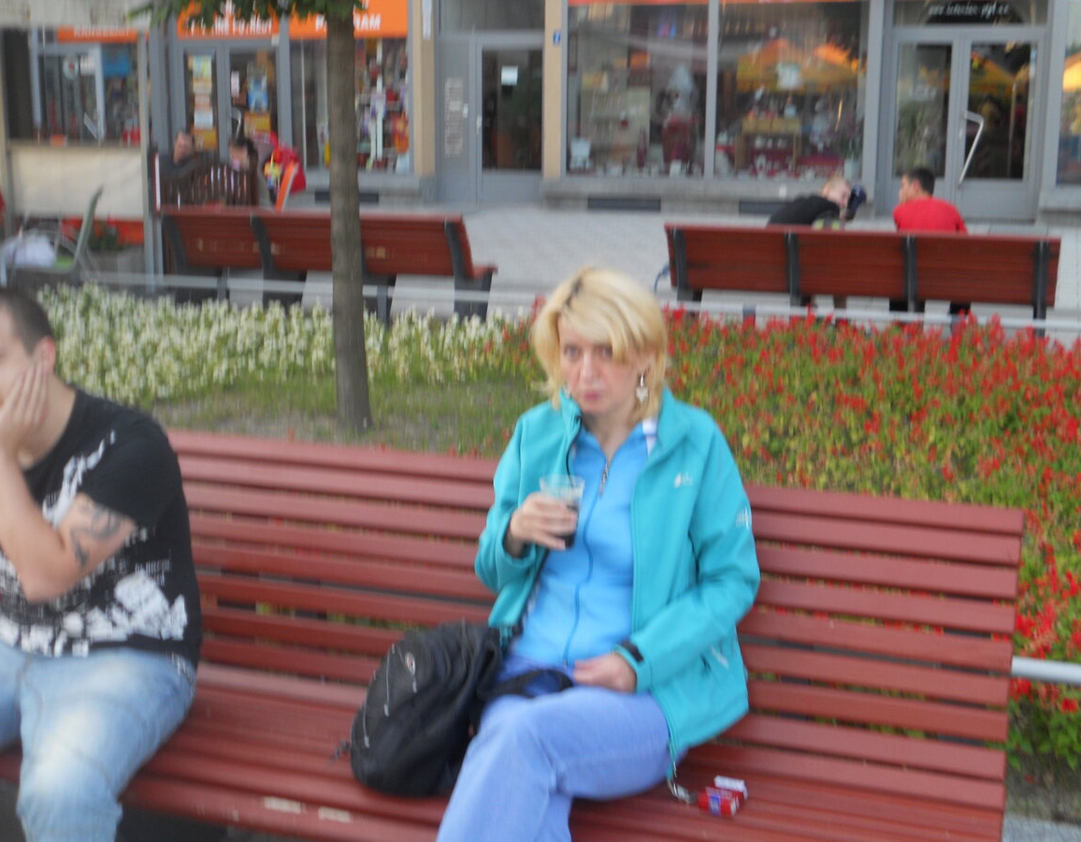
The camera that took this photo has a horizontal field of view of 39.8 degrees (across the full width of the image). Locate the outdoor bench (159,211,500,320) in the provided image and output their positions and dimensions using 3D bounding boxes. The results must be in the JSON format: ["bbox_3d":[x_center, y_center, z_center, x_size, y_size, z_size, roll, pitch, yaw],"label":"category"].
[{"bbox_3d":[-1.589,-1.155,11.017,2.420,0.800,0.620,4,12,18],"label":"outdoor bench"}]

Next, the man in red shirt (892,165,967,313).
[{"bbox_3d":[2.459,-1.007,9.372,0.520,1.200,0.750,2,11,10],"label":"man in red shirt"}]

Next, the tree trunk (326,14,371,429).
[{"bbox_3d":[-0.865,-0.891,6.735,0.155,1.900,0.155,0,11,0],"label":"tree trunk"}]

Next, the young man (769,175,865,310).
[{"bbox_3d":[1.789,-1.019,9.592,0.700,1.130,0.520,-9,15,-39],"label":"young man"}]

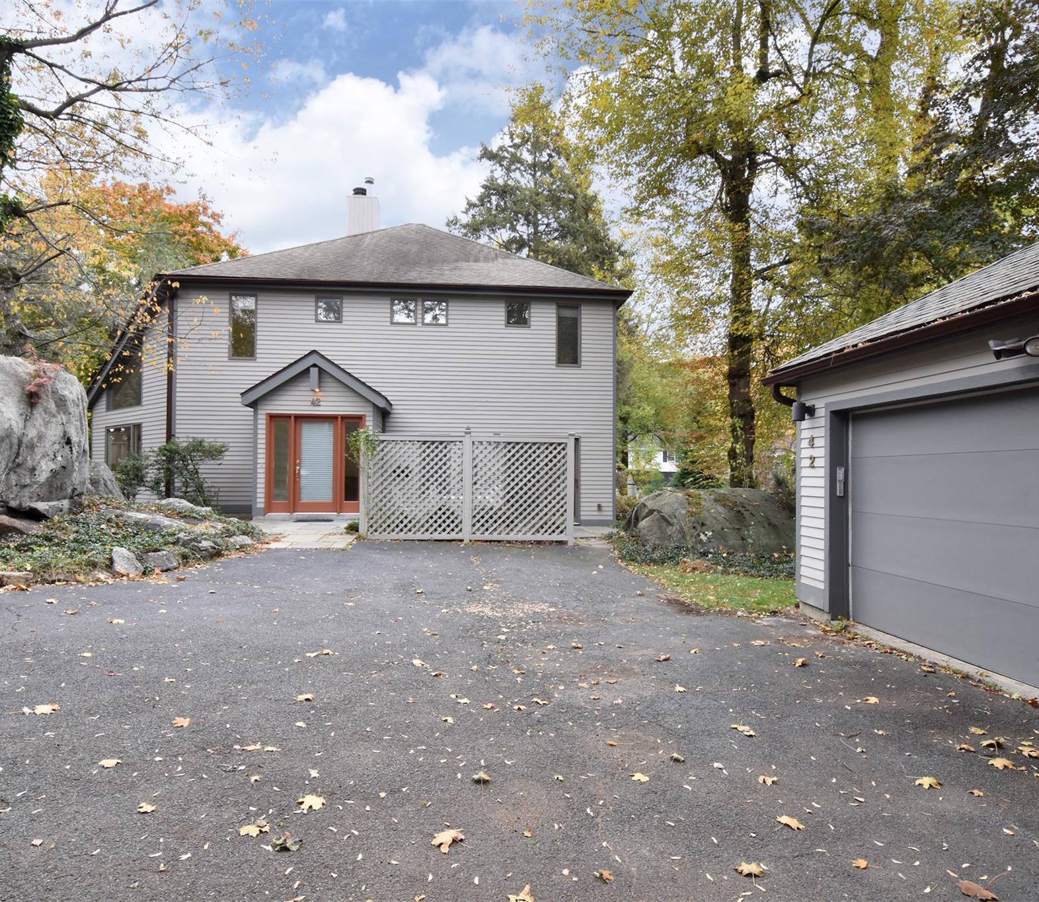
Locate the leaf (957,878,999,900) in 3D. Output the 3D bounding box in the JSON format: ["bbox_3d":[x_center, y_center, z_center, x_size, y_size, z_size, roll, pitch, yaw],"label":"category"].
[{"bbox_3d":[1.623,1.547,2.126,0.075,0.030,0.120,2,-3,-45],"label":"leaf"}]

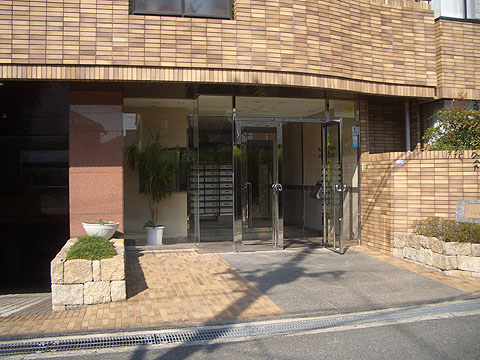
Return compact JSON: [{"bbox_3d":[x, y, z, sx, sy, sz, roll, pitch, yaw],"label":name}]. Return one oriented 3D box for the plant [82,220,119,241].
[{"bbox_3d":[-1.980,0.730,6.950,0.540,0.270,0.540,0,0,-12],"label":"plant"}]

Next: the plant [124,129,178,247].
[{"bbox_3d":[-1.610,0.135,8.700,0.950,2.070,0.900,0,0,-12],"label":"plant"}]

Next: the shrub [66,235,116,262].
[{"bbox_3d":[-1.860,0.830,6.100,0.600,0.270,0.850,0,0,-12],"label":"shrub"}]

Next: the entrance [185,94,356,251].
[{"bbox_3d":[0.590,-0.130,8.750,3.050,2.720,0.650,0,0,-12],"label":"entrance"}]

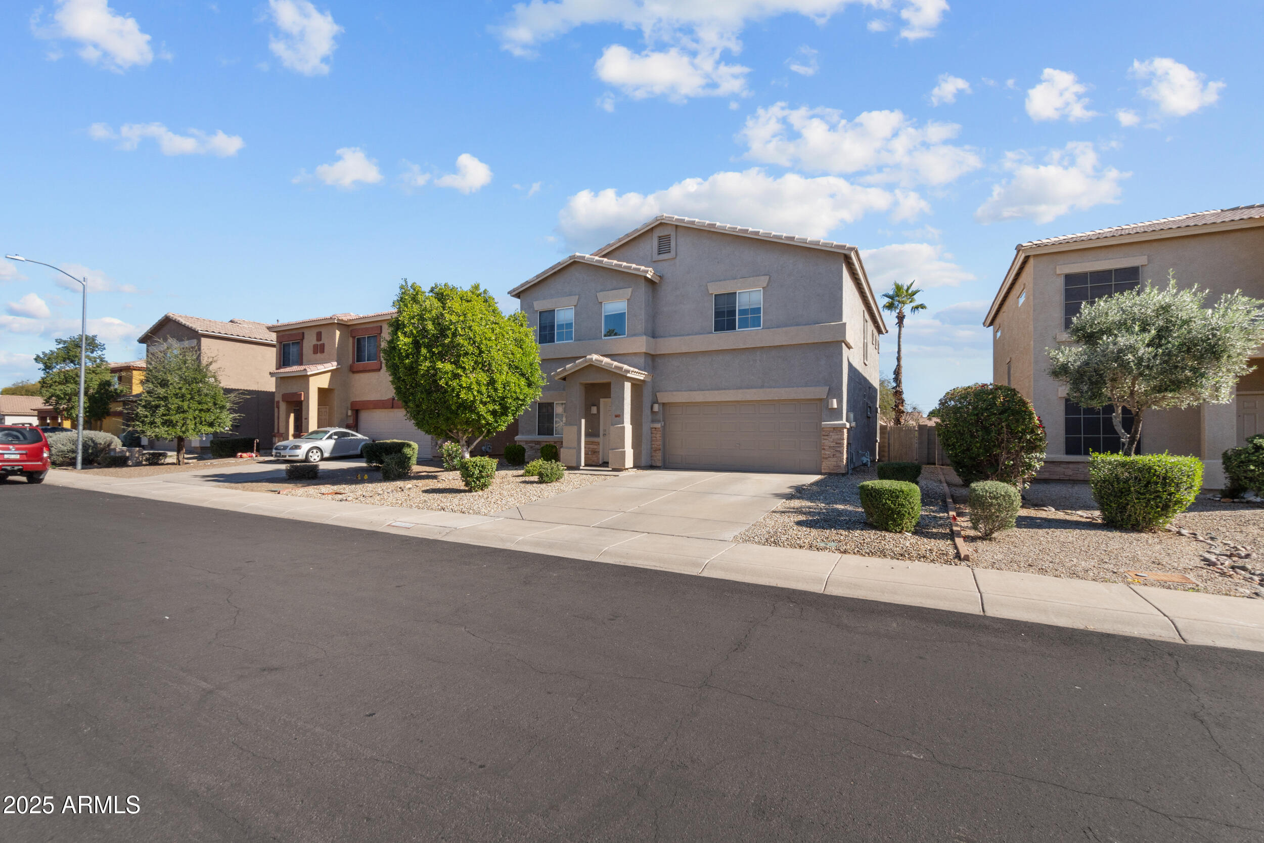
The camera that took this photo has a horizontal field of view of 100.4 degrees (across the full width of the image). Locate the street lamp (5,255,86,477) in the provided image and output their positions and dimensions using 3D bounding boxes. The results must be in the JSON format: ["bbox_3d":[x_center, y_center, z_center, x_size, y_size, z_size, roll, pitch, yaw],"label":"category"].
[{"bbox_3d":[-21.787,-2.038,19.586,0.350,7.778,2.082,0,-1,27],"label":"street lamp"}]

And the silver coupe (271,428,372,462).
[{"bbox_3d":[-12.652,0.937,21.820,1.780,1.346,4.040,0,-2,23],"label":"silver coupe"}]

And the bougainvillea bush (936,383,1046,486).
[{"bbox_3d":[7.403,0.422,10.939,2.000,2.426,2.000,0,-1,30],"label":"bougainvillea bush"}]

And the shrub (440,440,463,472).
[{"bbox_3d":[-6.232,1.167,18.338,0.980,1.060,0.980,0,-2,29],"label":"shrub"}]

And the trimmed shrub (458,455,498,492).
[{"bbox_3d":[-4.118,1.345,13.969,0.970,0.930,0.950,0,-2,29],"label":"trimmed shrub"}]

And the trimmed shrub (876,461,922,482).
[{"bbox_3d":[6.392,1.243,12.558,0.950,0.640,0.920,0,-2,29],"label":"trimmed shrub"}]

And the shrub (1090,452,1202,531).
[{"bbox_3d":[8.445,1.110,8.711,1.400,1.169,1.300,0,-1,30],"label":"shrub"}]

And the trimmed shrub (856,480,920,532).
[{"bbox_3d":[4.250,1.383,8.720,0.970,0.779,0.950,0,-1,30],"label":"trimmed shrub"}]

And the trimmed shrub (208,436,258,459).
[{"bbox_3d":[-18.167,1.179,24.044,1.150,0.936,1.750,0,-1,30],"label":"trimmed shrub"}]

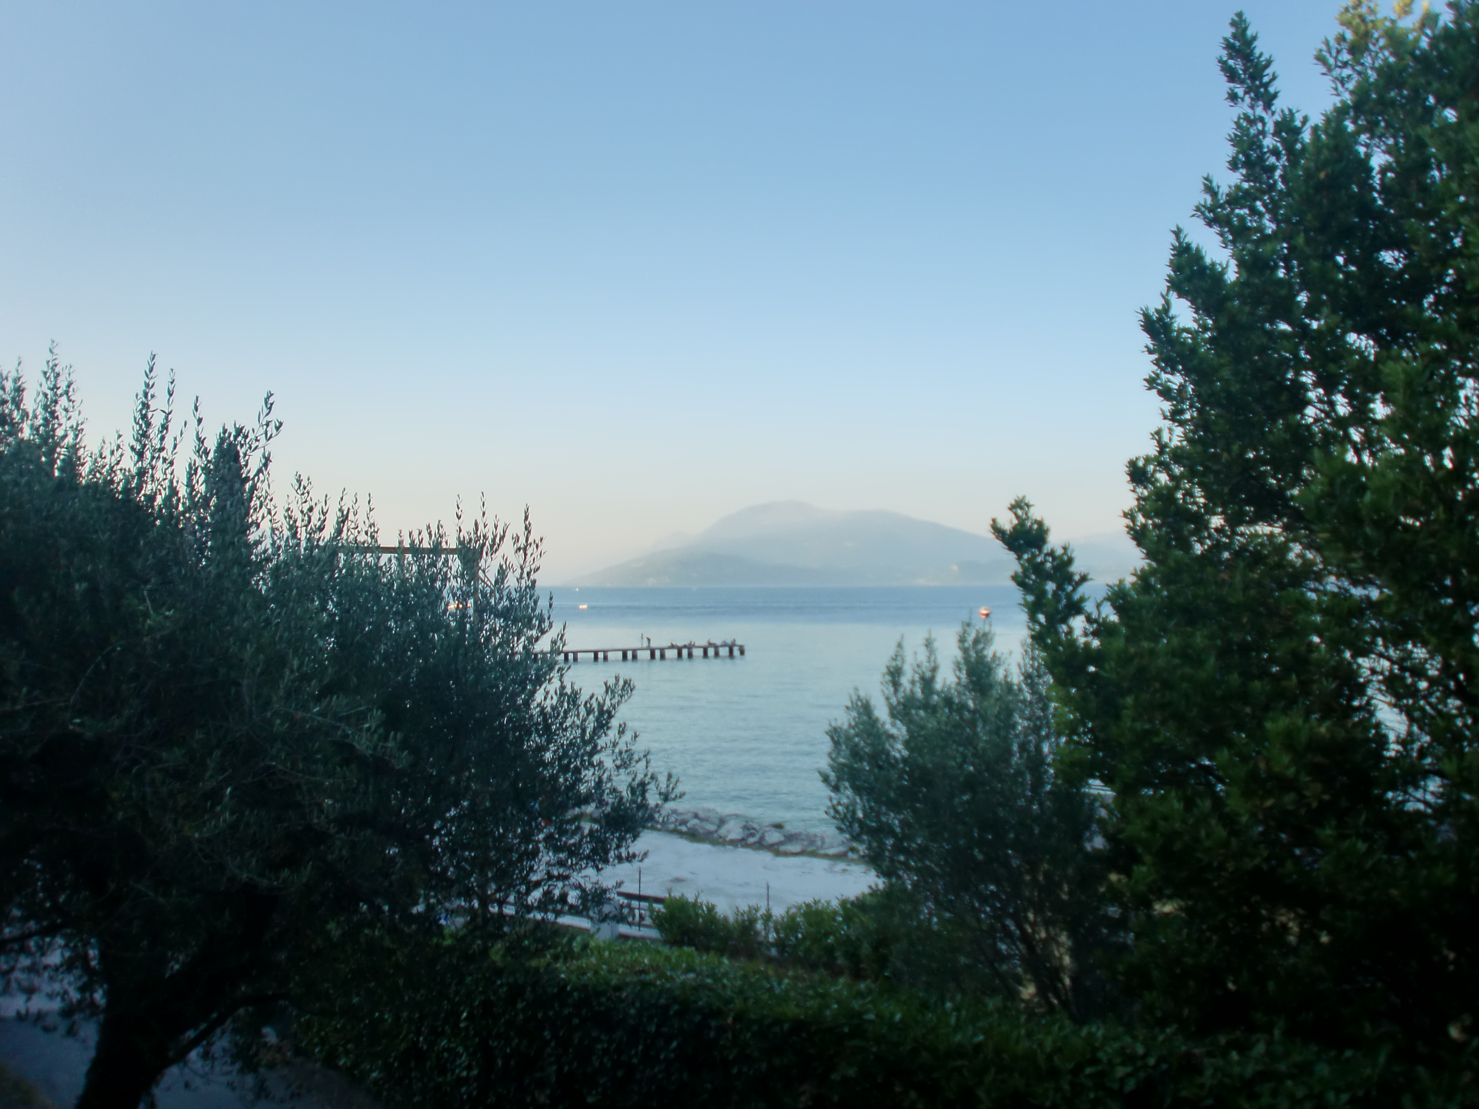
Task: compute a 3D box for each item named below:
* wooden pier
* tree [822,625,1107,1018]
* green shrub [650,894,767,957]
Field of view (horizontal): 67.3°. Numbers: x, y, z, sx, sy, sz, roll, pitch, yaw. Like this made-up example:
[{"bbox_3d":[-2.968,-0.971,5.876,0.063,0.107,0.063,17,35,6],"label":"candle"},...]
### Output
[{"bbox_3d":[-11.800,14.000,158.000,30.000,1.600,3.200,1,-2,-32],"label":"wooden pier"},{"bbox_3d":[2.790,3.270,13.500,3.500,4.900,3.300,0,-2,0],"label":"tree"},{"bbox_3d":[-0.460,5.530,16.500,1.750,1.000,1.350,0,-2,0],"label":"green shrub"}]

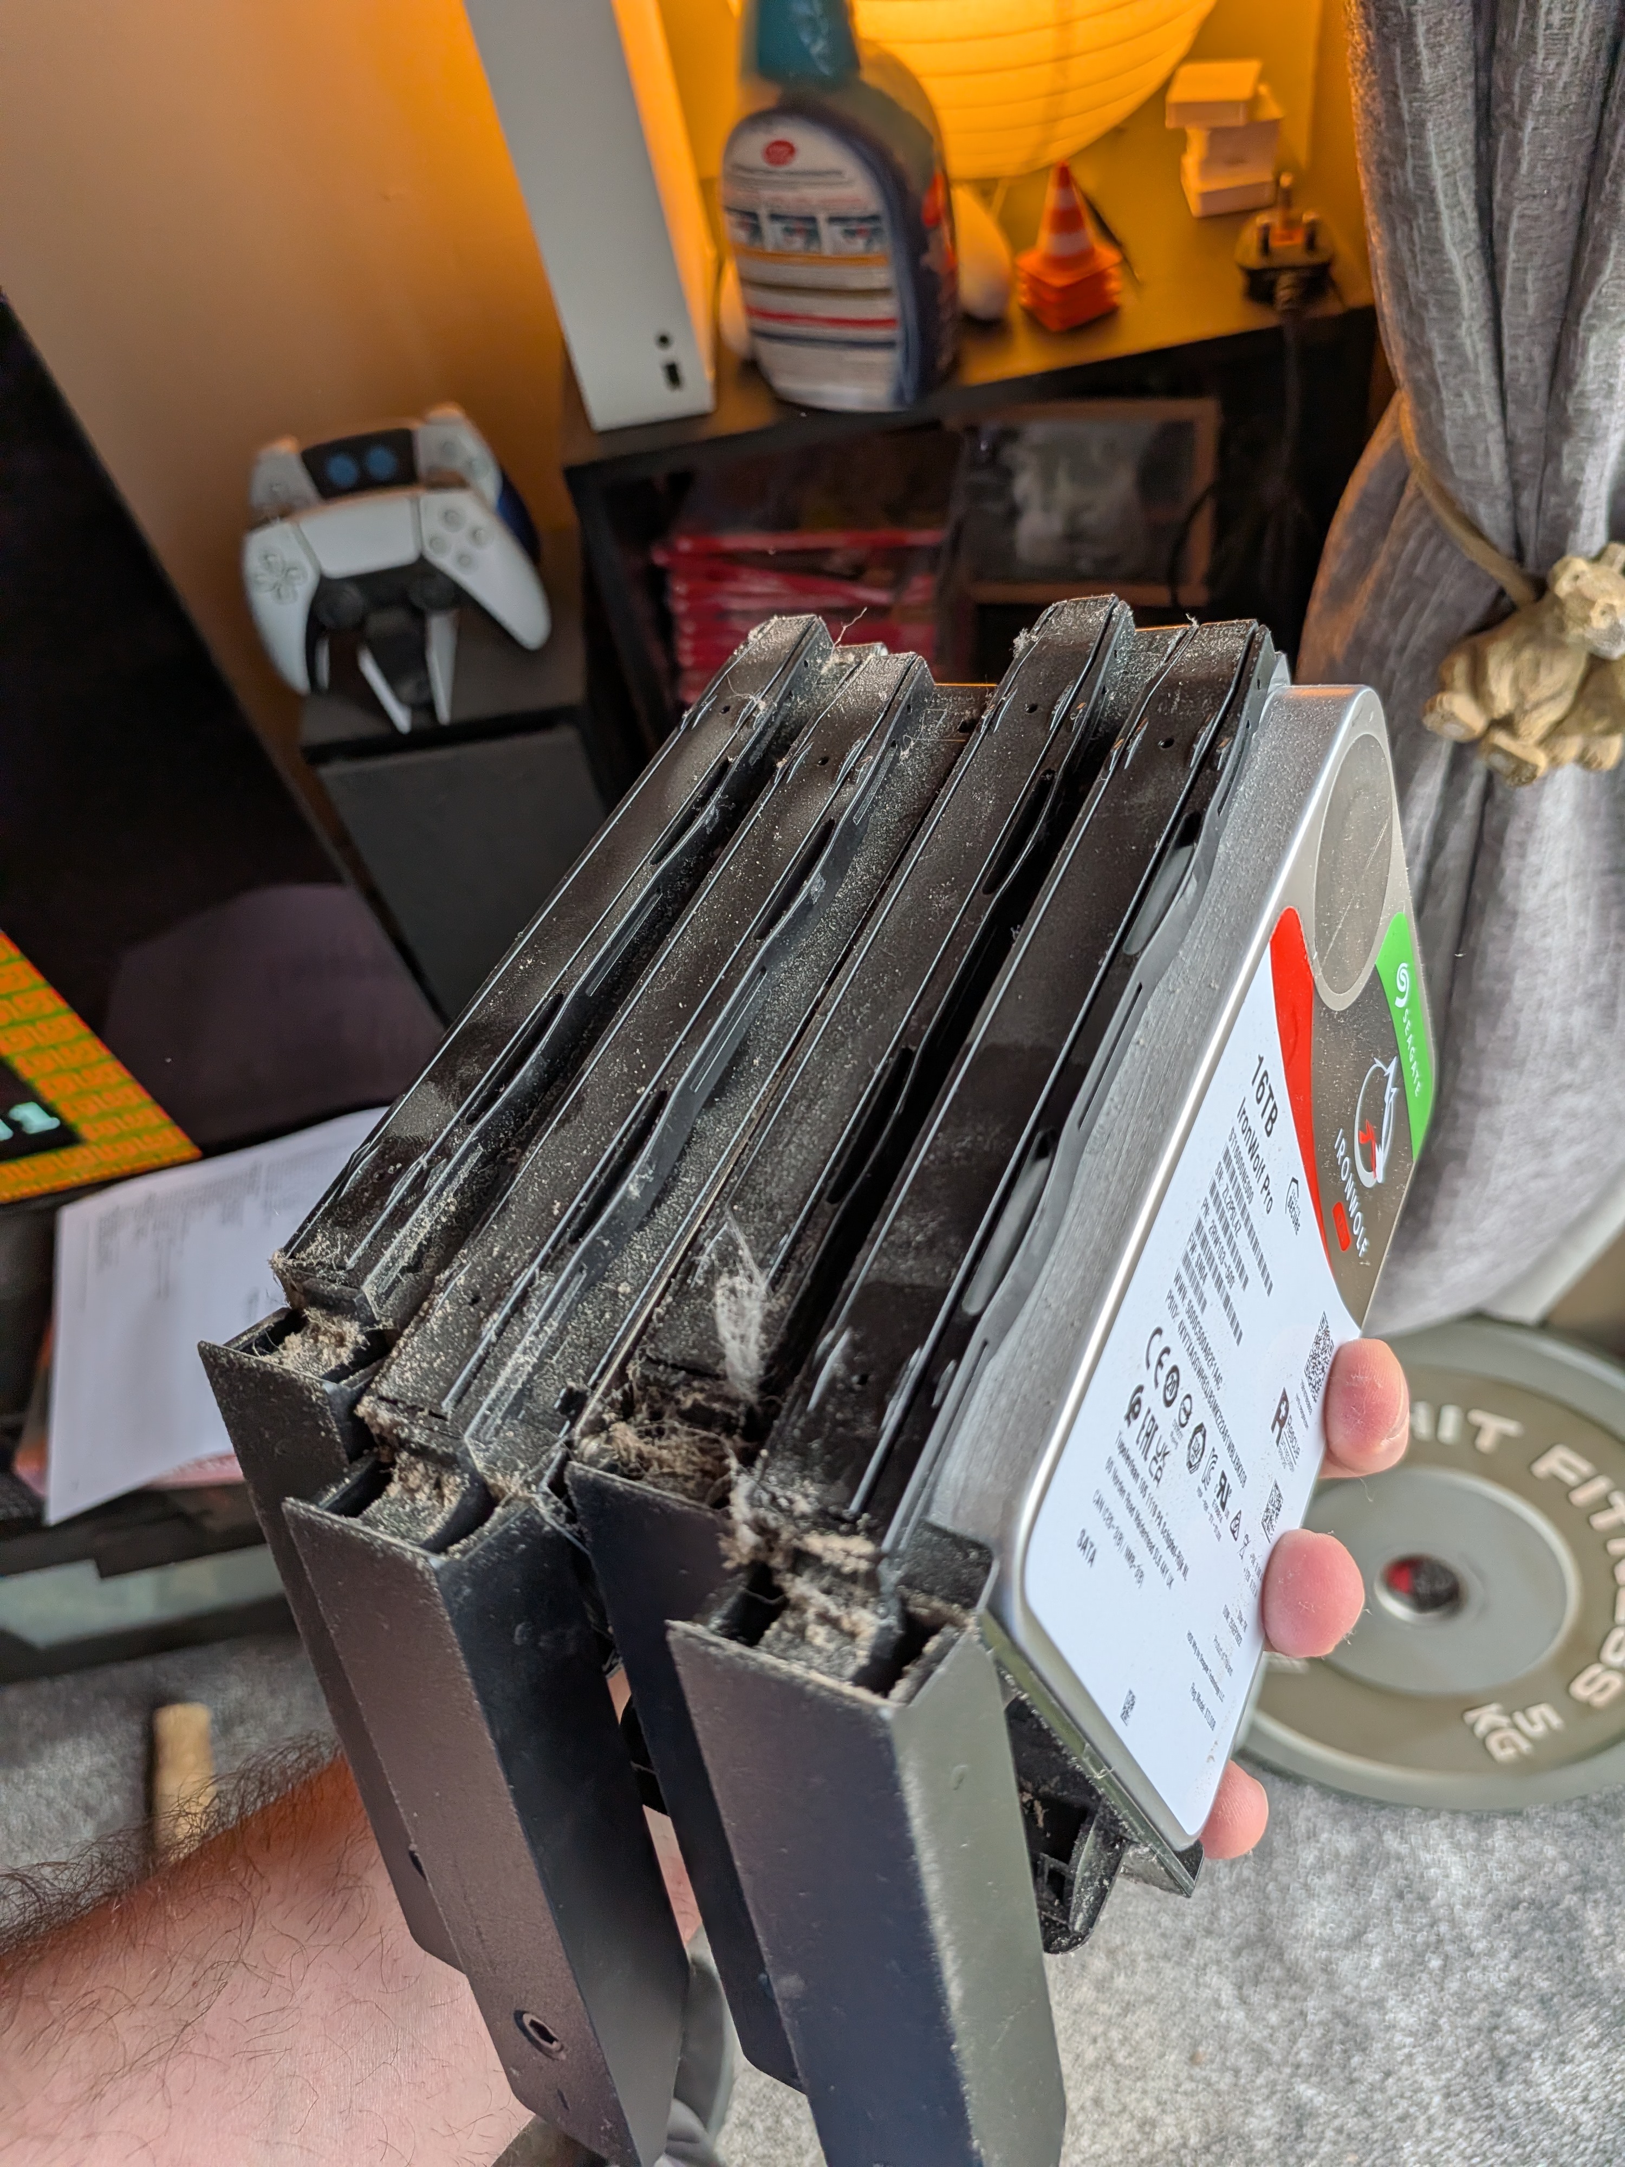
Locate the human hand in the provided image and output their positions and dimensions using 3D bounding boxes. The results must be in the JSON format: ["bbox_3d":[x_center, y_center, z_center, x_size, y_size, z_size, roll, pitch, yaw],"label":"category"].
[{"bbox_3d":[0.022,0.119,0.290,0.180,0.062,0.105,-33,28,25],"label":"human hand"}]

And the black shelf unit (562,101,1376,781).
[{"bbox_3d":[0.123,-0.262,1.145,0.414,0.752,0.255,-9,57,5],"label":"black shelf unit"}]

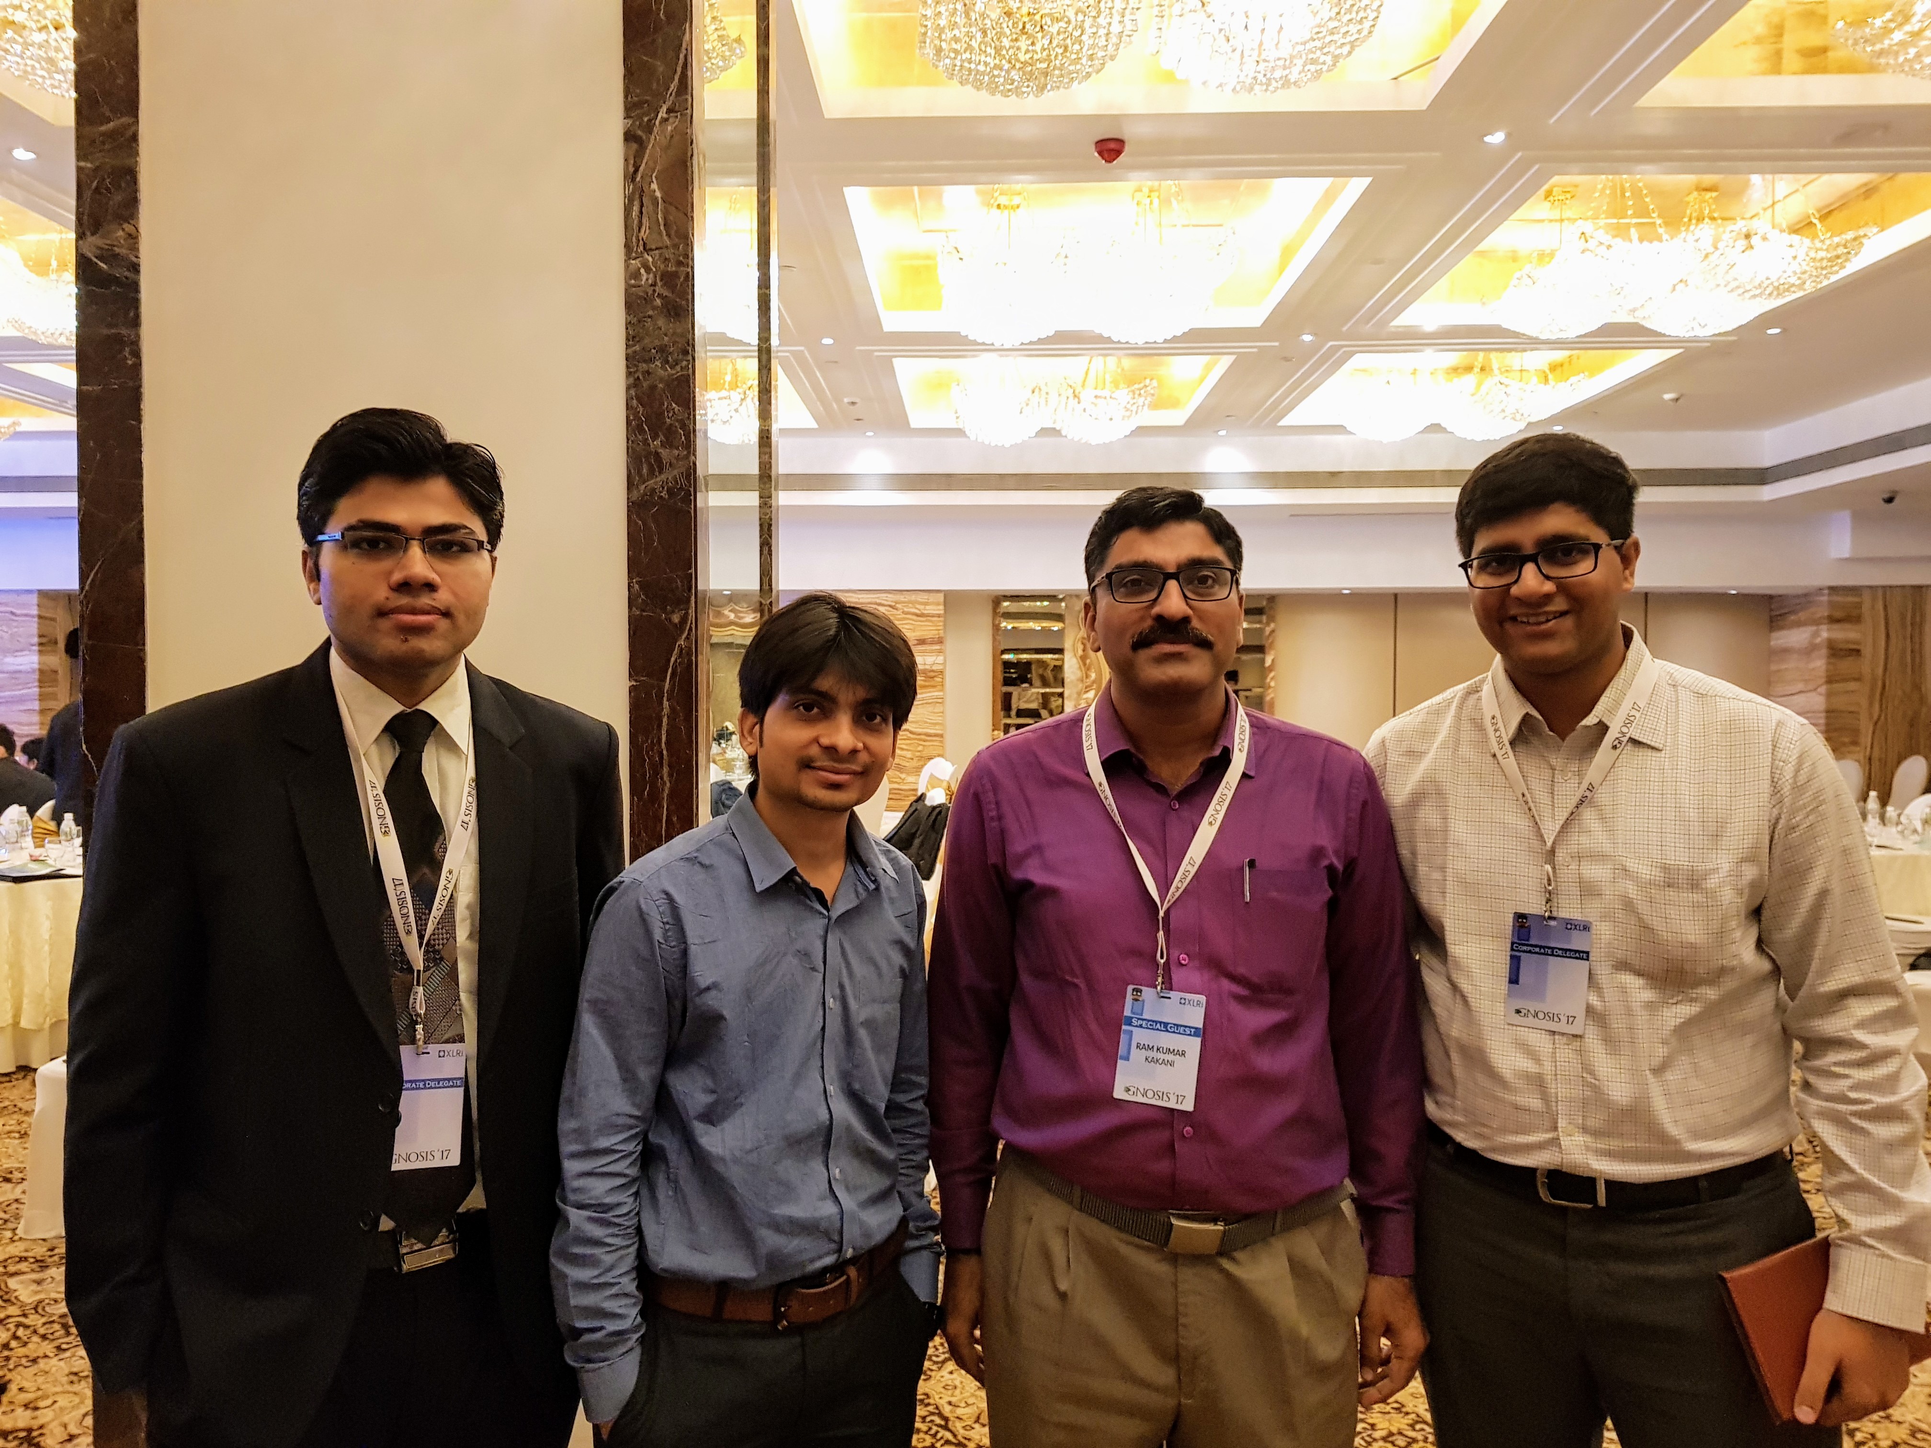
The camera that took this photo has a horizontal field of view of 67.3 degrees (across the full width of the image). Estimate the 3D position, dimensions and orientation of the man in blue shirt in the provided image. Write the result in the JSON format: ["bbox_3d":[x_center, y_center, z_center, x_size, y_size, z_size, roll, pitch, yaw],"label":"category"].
[{"bbox_3d":[-0.214,0.666,1.518,0.440,1.602,0.280,-1,1,-27],"label":"man in blue shirt"}]

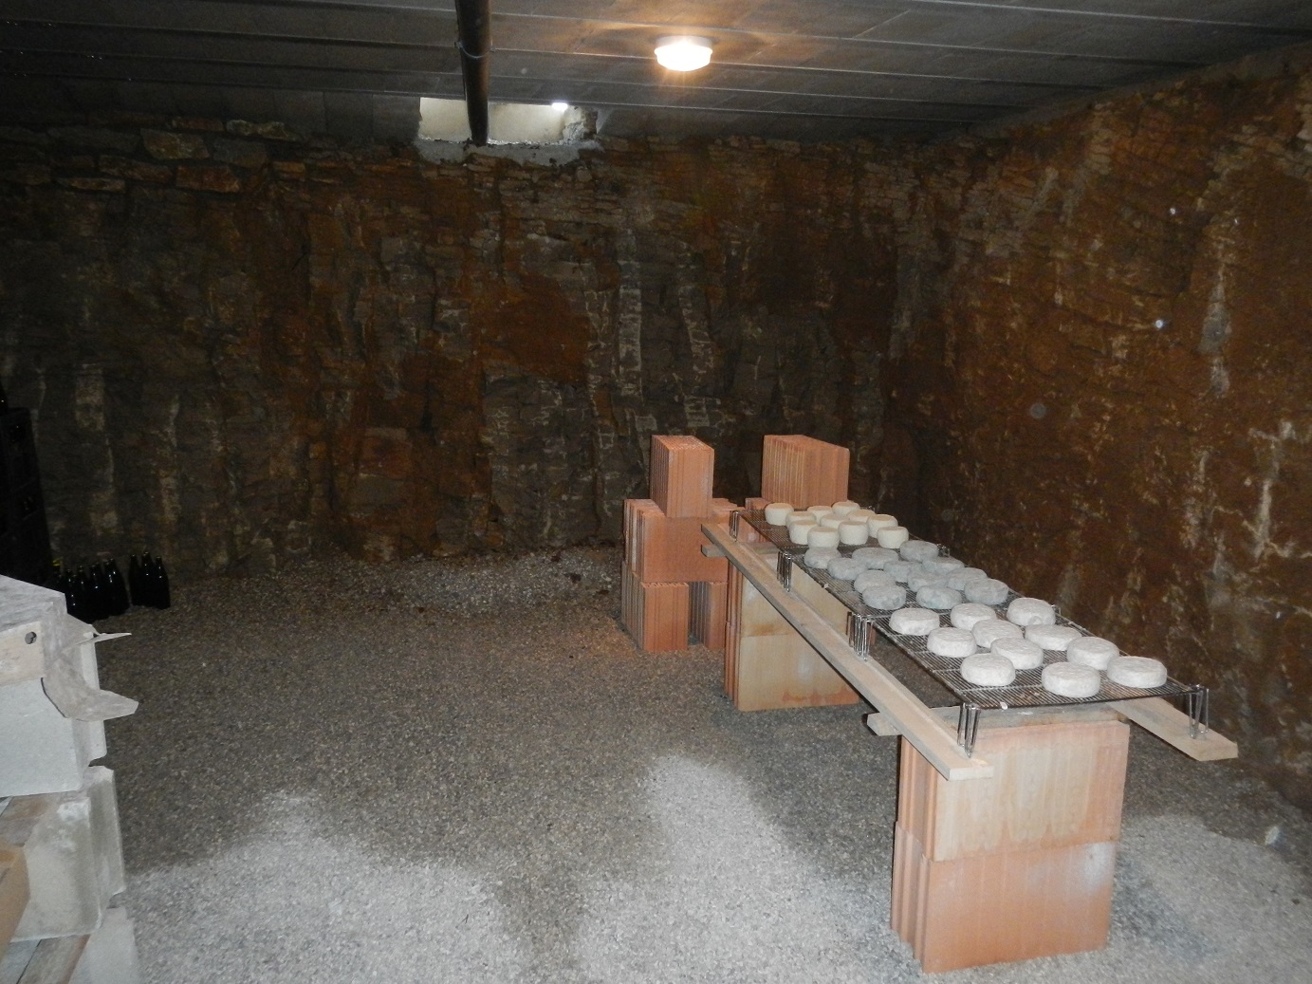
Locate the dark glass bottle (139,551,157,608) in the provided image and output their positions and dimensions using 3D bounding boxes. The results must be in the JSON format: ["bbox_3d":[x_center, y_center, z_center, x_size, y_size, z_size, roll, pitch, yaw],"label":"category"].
[{"bbox_3d":[-2.599,0.444,5.426,0.083,0.288,0.083,1,12,0],"label":"dark glass bottle"}]

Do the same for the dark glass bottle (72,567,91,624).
[{"bbox_3d":[-2.801,0.495,5.170,0.083,0.288,0.083,1,12,0],"label":"dark glass bottle"}]

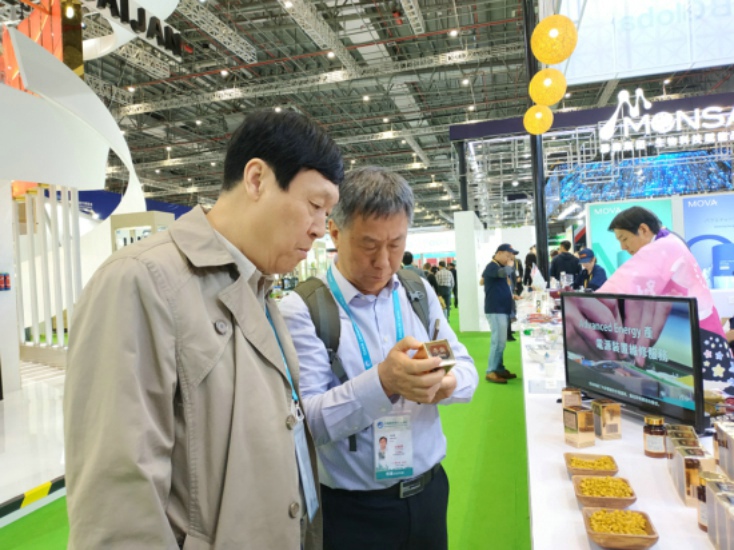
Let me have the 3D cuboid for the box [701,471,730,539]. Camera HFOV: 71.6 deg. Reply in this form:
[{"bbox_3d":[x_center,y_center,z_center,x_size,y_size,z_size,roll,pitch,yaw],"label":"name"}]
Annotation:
[{"bbox_3d":[0.570,0.377,0.815,0.049,0.089,0.049,-4,-1,18],"label":"box"}]

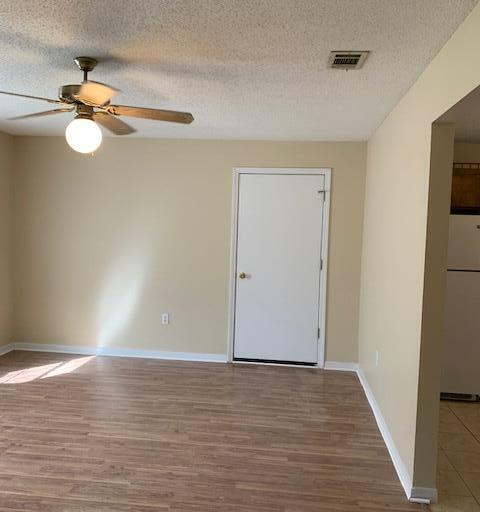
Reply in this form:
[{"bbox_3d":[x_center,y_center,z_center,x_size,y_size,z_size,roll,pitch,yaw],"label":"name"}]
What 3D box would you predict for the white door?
[{"bbox_3d":[0.421,0.143,5.231,0.920,2.040,0.050,2,4,7],"label":"white door"}]

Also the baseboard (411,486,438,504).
[{"bbox_3d":[1.038,1.350,2.714,0.150,0.084,0.032,2,4,7],"label":"baseboard"}]

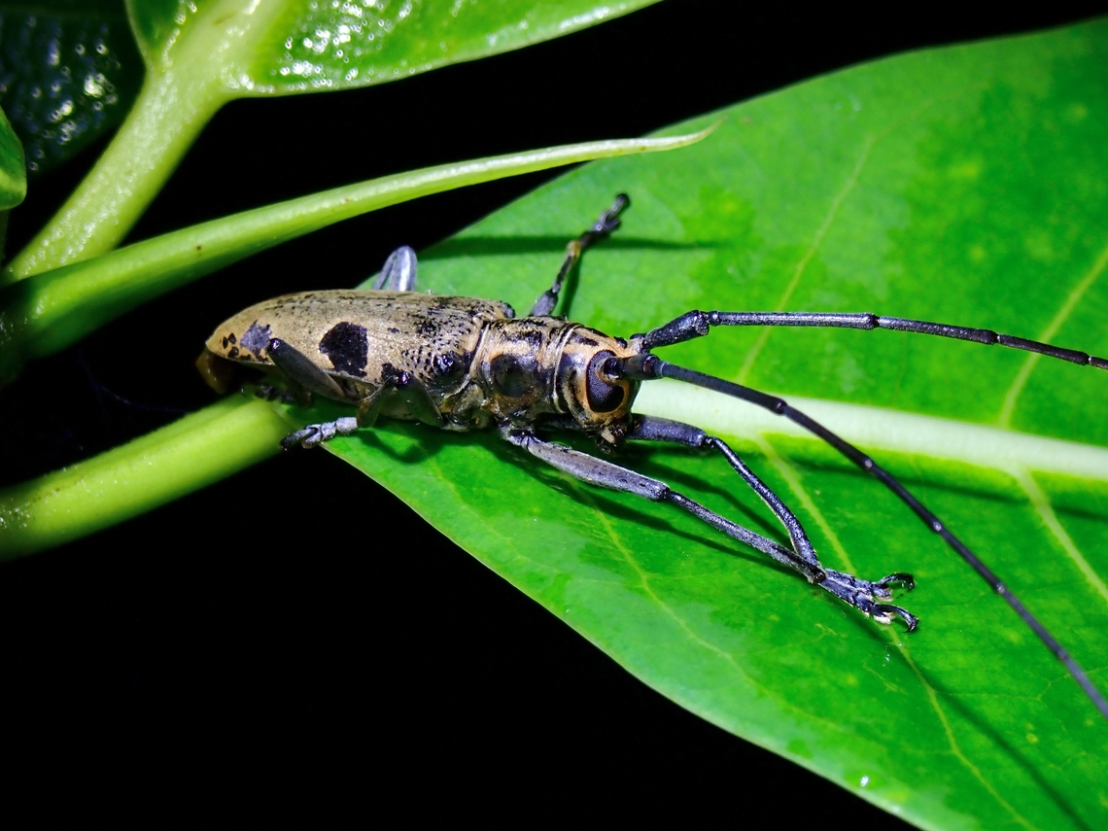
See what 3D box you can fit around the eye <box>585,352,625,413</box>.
[{"bbox_3d":[0.003,-0.002,0.180,0.002,0.003,0.001,0,19,6],"label":"eye"}]

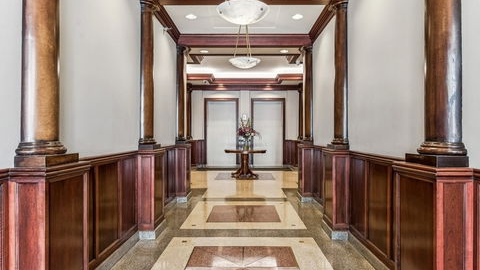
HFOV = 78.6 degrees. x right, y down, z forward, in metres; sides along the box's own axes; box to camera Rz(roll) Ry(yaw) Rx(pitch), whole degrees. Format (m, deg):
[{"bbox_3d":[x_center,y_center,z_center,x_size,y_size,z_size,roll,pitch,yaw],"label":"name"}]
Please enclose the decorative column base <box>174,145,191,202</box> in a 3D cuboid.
[{"bbox_3d":[-1.030,0.680,5.370,0.210,1.040,0.420,0,0,1],"label":"decorative column base"}]

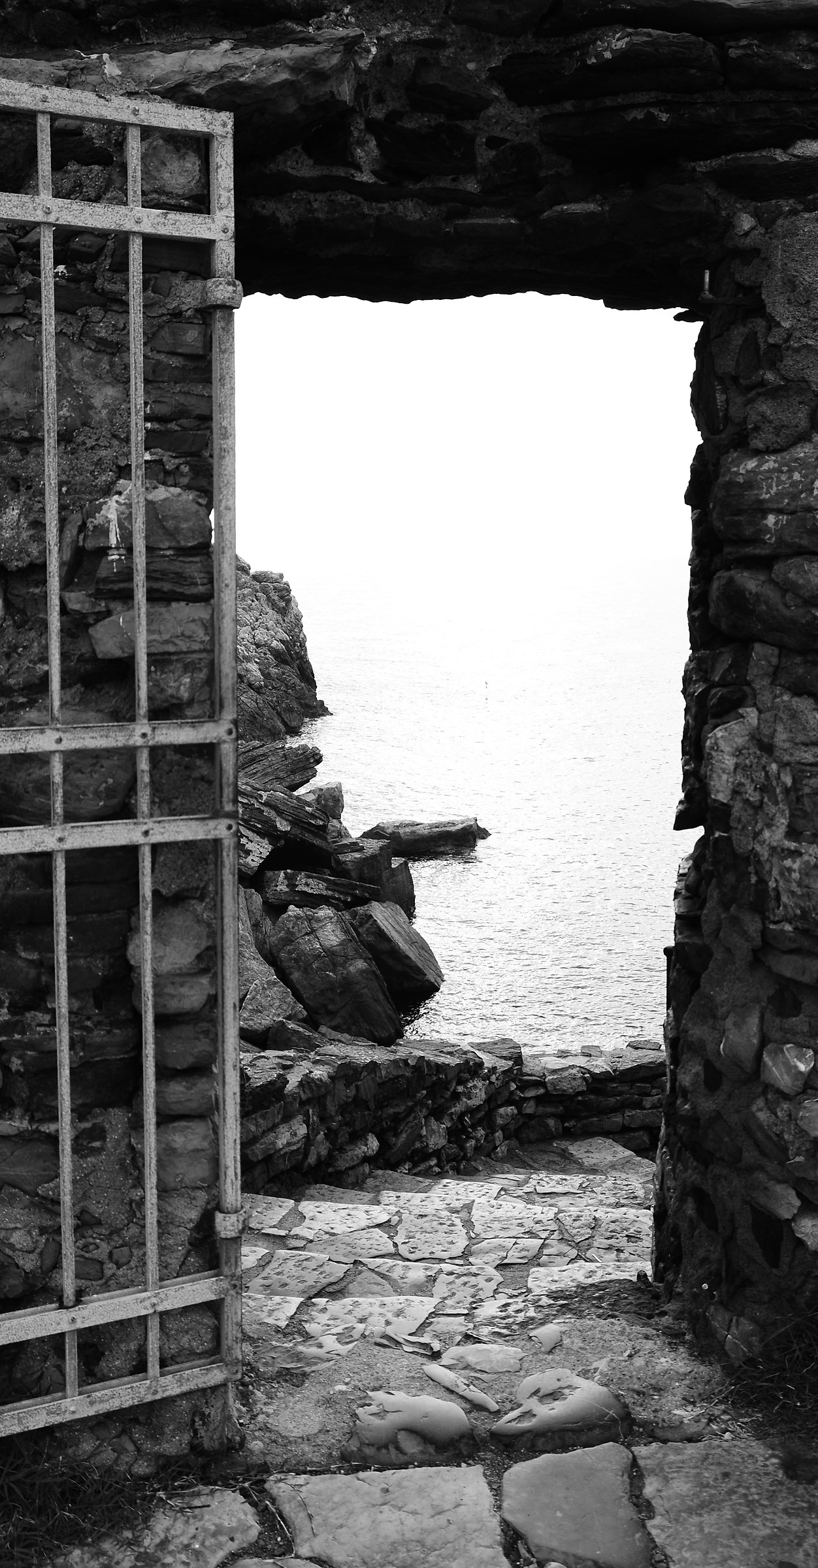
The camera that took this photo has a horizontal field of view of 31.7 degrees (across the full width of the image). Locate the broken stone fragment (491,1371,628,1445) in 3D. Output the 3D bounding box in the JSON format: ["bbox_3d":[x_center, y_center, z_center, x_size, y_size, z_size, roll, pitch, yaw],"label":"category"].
[{"bbox_3d":[0.270,1.126,2.606,0.235,0.075,0.160,-1,9,-7],"label":"broken stone fragment"}]

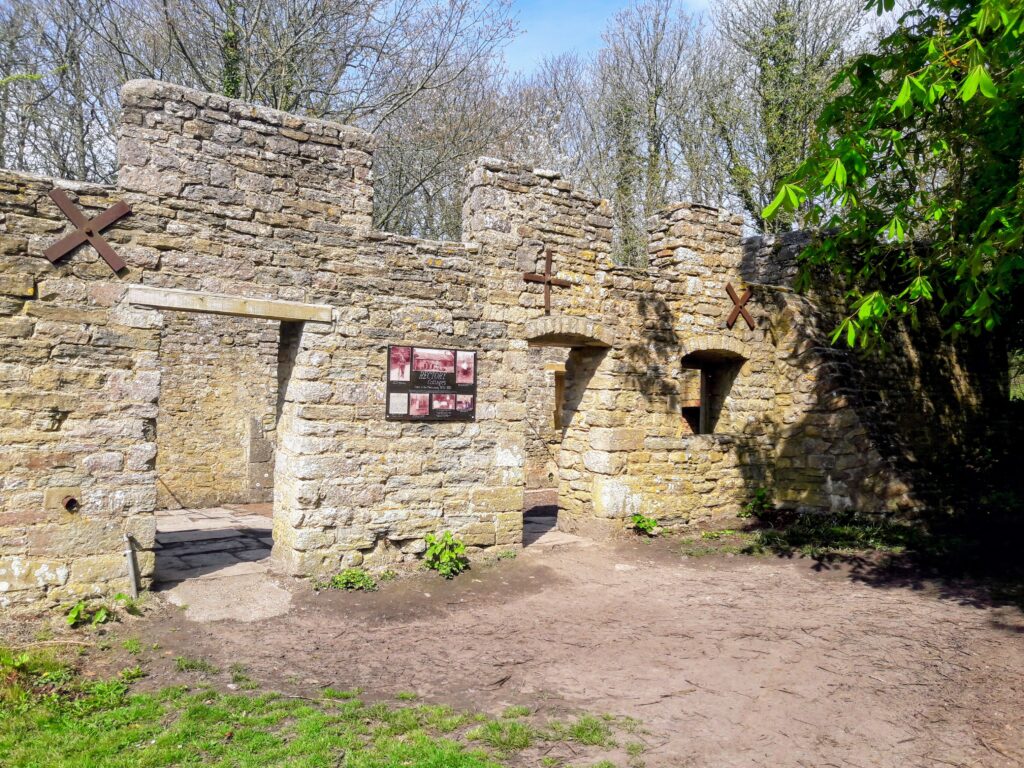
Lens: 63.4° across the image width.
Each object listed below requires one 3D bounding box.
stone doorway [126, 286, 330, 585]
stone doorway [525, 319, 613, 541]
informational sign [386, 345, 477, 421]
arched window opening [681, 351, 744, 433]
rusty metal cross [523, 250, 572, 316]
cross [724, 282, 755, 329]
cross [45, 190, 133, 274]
[{"bbox_3d":[-2.385,0.438,6.821,1.645,2.281,0.510,2,-2,-40],"label":"stone doorway"},{"bbox_3d":[0.452,0.475,9.270,1.326,2.366,0.550,2,-2,-40],"label":"stone doorway"},{"bbox_3d":[-0.752,0.006,7.870,1.022,0.697,0.030,2,-2,-40],"label":"informational sign"},{"bbox_3d":[2.450,0.098,10.772,1.340,1.090,0.450,2,-2,-40],"label":"arched window opening"},{"bbox_3d":[0.364,-1.072,8.786,0.682,0.696,0.070,2,-2,-40],"label":"rusty metal cross"},{"bbox_3d":[2.943,-0.990,10.723,0.610,0.580,0.070,2,-2,-40],"label":"cross"},{"bbox_3d":[-3.026,-1.090,5.907,0.550,0.544,0.070,2,-2,-40],"label":"cross"}]

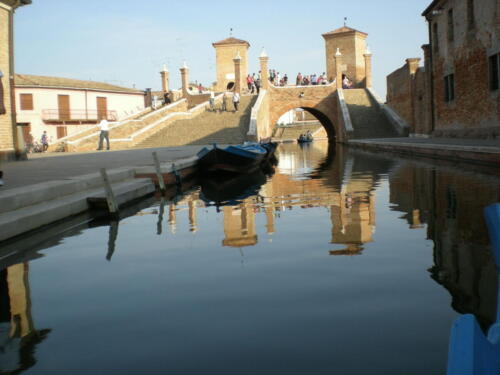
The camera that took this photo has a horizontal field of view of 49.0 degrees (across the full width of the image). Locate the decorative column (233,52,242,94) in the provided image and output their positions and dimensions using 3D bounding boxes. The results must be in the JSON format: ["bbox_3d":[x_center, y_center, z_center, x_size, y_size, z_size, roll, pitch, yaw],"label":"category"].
[{"bbox_3d":[-1.082,-9.865,47.500,0.680,3.600,0.680,-3,6,-10],"label":"decorative column"}]

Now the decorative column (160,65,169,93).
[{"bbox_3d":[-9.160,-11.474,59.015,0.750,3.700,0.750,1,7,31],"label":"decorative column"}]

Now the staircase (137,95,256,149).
[{"bbox_3d":[-2.060,-5.949,45.044,8.000,4.600,13.000,0,6,17],"label":"staircase"}]

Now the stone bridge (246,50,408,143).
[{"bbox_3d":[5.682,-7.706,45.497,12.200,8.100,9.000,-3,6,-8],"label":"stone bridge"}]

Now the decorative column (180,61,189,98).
[{"bbox_3d":[-6.753,-11.220,57.029,0.750,3.950,0.750,1,7,31],"label":"decorative column"}]

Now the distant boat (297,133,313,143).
[{"bbox_3d":[5.362,-4.919,54.000,1.600,0.950,3.600,-1,6,10],"label":"distant boat"}]

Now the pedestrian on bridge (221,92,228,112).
[{"bbox_3d":[-2.114,-7.046,45.500,0.500,1.670,0.350,-2,5,0],"label":"pedestrian on bridge"}]

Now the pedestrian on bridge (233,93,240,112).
[{"bbox_3d":[-1.117,-7.208,46.439,0.520,1.700,0.420,0,6,18],"label":"pedestrian on bridge"}]

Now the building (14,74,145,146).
[{"bbox_3d":[-18.402,-6.806,51.915,7.500,6.700,15.600,1,6,32],"label":"building"}]

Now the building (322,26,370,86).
[{"bbox_3d":[8.960,-11.916,51.500,3.500,6.200,3.500,1,6,30],"label":"building"}]

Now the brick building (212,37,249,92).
[{"bbox_3d":[-2.081,-13.620,62.768,4.200,7.600,4.200,-3,6,-4],"label":"brick building"}]

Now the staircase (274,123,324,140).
[{"bbox_3d":[5.321,-6.019,59.000,5.500,2.100,4.000,-2,5,0],"label":"staircase"}]

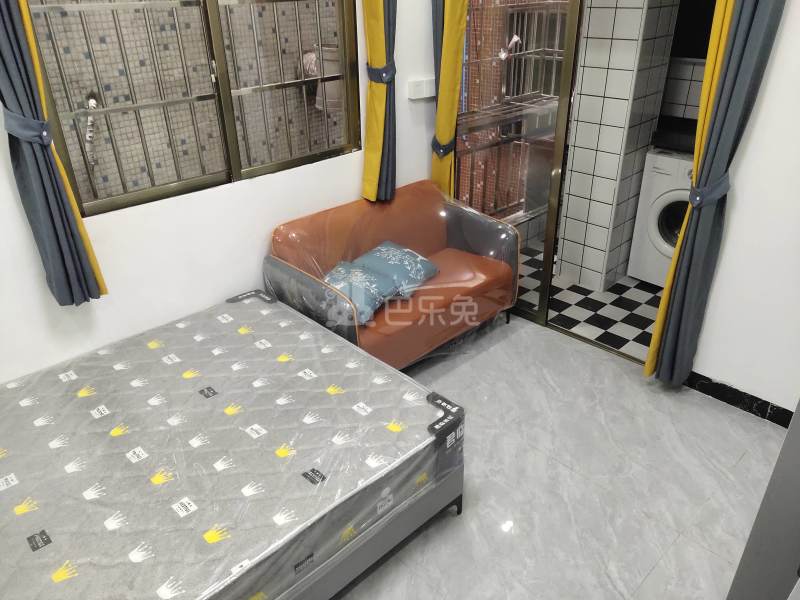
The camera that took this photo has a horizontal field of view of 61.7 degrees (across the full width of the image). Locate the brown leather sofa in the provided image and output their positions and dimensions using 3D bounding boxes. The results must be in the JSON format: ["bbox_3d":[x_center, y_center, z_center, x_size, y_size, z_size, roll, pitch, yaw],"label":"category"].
[{"bbox_3d":[0.001,-0.095,3.490,1.220,0.770,0.665,-25,37,-38],"label":"brown leather sofa"}]

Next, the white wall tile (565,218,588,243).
[{"bbox_3d":[1.114,-0.435,4.238,0.150,0.150,0.010,25,37,39],"label":"white wall tile"}]

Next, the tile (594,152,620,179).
[{"bbox_3d":[1.221,-0.790,3.934,0.010,0.151,0.151,-26,37,-38],"label":"tile"}]

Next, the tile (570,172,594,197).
[{"bbox_3d":[1.115,-0.707,4.104,0.010,0.151,0.151,-26,37,-38],"label":"tile"}]

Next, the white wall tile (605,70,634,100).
[{"bbox_3d":[1.216,-1.195,3.716,0.150,0.150,0.010,25,37,39],"label":"white wall tile"}]

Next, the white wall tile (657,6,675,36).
[{"bbox_3d":[1.440,-1.513,3.657,0.151,0.151,0.010,-26,37,-38],"label":"white wall tile"}]

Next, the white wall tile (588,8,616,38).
[{"bbox_3d":[1.091,-1.489,3.605,0.147,0.149,0.012,25,37,39],"label":"white wall tile"}]

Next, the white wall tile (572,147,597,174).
[{"bbox_3d":[1.093,-0.820,3.958,0.147,0.149,0.012,25,37,39],"label":"white wall tile"}]

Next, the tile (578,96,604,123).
[{"bbox_3d":[1.093,-1.085,3.818,0.147,0.149,0.012,25,37,39],"label":"tile"}]

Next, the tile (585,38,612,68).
[{"bbox_3d":[1.092,-1.353,3.676,0.147,0.149,0.012,25,37,39],"label":"tile"}]

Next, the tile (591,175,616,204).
[{"bbox_3d":[1.199,-0.645,3.935,0.147,0.149,0.012,25,37,39],"label":"tile"}]

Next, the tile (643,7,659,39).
[{"bbox_3d":[1.335,-1.463,3.559,0.010,0.150,0.143,25,37,39],"label":"tile"}]

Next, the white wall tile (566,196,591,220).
[{"bbox_3d":[1.113,-0.570,4.167,0.150,0.150,0.010,25,37,39],"label":"white wall tile"}]

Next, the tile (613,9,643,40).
[{"bbox_3d":[1.214,-1.464,3.573,0.150,0.150,0.010,25,37,39],"label":"tile"}]

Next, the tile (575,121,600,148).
[{"bbox_3d":[1.111,-0.975,3.953,0.150,0.150,0.010,25,37,39],"label":"tile"}]

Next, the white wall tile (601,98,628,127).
[{"bbox_3d":[1.198,-1.042,3.724,0.147,0.149,0.012,25,37,39],"label":"white wall tile"}]

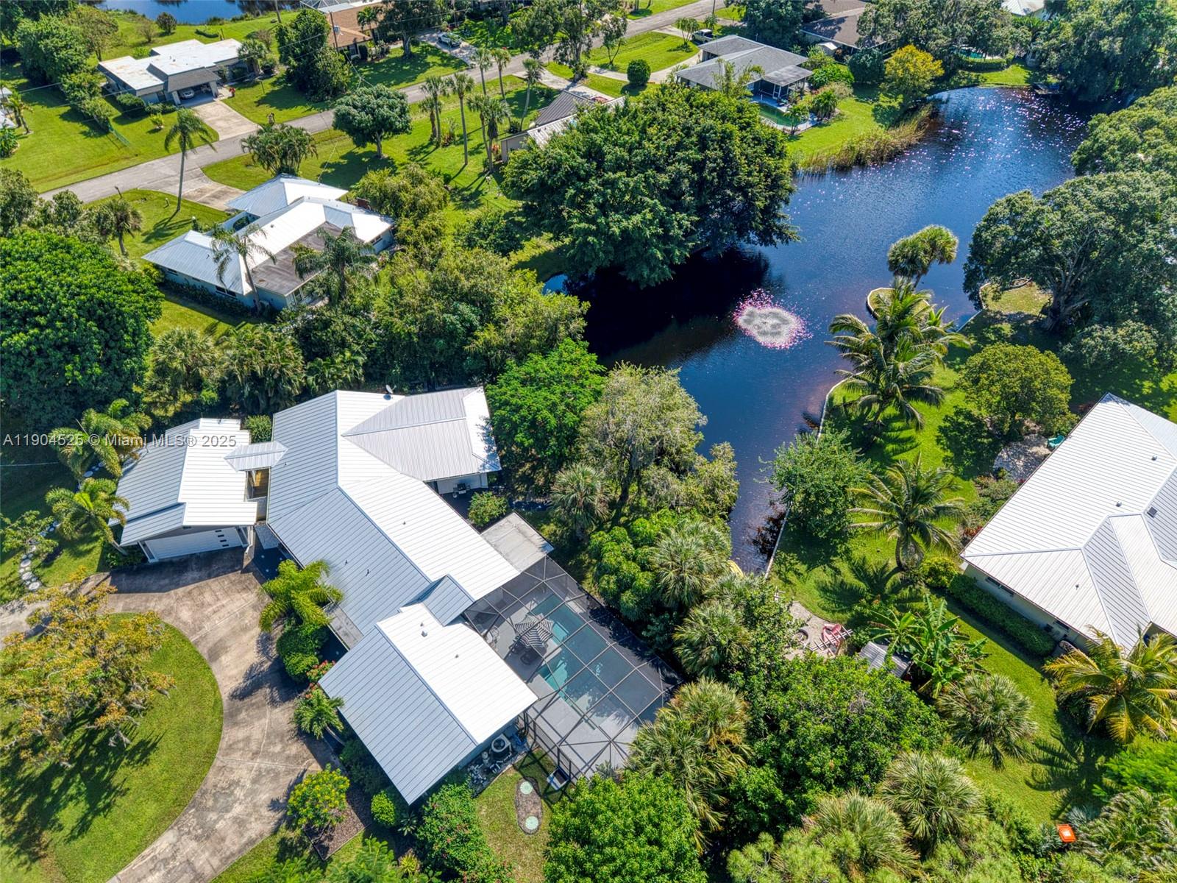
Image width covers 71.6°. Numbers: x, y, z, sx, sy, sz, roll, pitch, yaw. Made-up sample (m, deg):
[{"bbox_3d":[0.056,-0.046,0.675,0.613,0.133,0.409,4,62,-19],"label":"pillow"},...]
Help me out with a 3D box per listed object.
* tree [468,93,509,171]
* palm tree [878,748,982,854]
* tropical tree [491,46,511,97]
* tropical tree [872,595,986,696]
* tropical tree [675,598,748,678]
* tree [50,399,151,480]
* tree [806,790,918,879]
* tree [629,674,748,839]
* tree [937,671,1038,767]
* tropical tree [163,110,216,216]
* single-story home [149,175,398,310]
[{"bbox_3d":[-11.563,-35.795,95.040,4.800,8.500,3.300,2,44,0],"label":"tree"},{"bbox_3d":[17.042,18.910,41.618,4.900,6.600,4.900,1,45,0],"label":"palm tree"},{"bbox_3d":[-10.774,-44.470,103.262,2.750,9.600,2.700,2,44,0],"label":"tropical tree"},{"bbox_3d":[20.459,12.563,48.935,6.300,4.200,4.800,2,44,0],"label":"tropical tree"},{"bbox_3d":[6.990,12.666,48.530,4.500,6.600,4.500,2,44,0],"label":"tropical tree"},{"bbox_3d":[-34.942,0.713,59.446,6.000,6.600,5.500,2,44,0],"label":"tree"},{"bbox_3d":[12.959,19.680,39.325,4.900,7.000,4.700,2,44,0],"label":"tree"},{"bbox_3d":[5.361,16.613,44.189,6.400,6.900,7.200,2,44,0],"label":"tree"},{"bbox_3d":[21.349,15.844,44.719,5.100,6.600,5.100,1,45,0],"label":"tree"},{"bbox_3d":[-43.032,-30.367,88.642,5.400,10.200,5.000,2,44,0],"label":"tropical tree"},{"bbox_3d":[-30.862,-20.509,82.015,17.600,4.400,19.400,21,49,19],"label":"single-story home"}]

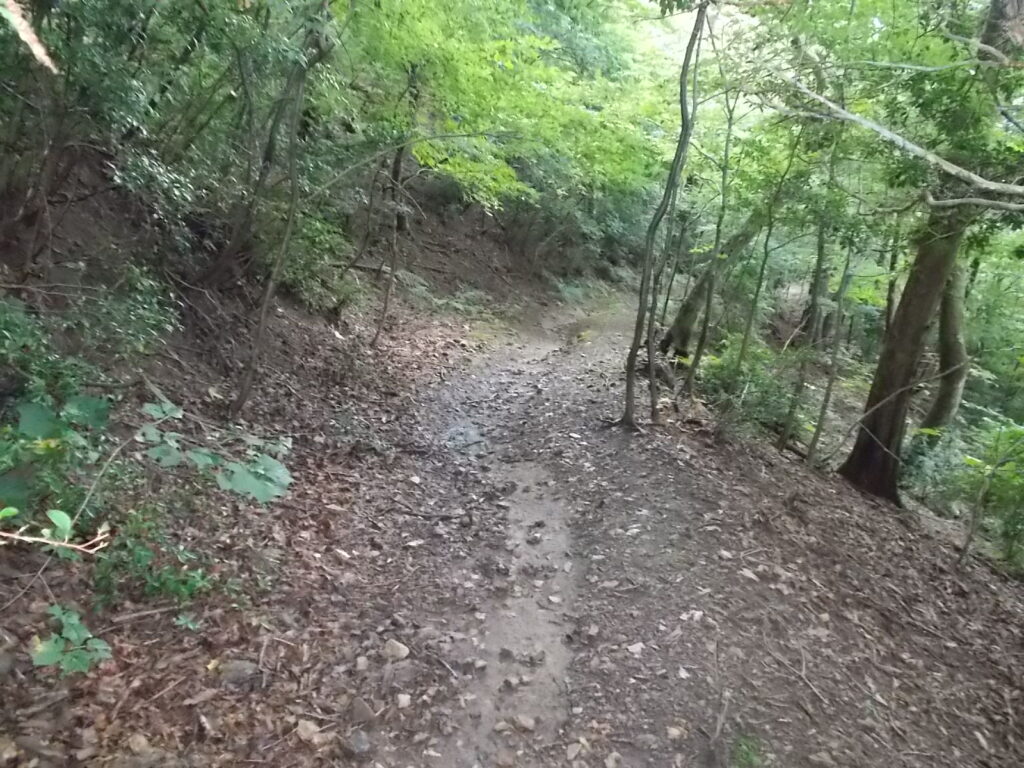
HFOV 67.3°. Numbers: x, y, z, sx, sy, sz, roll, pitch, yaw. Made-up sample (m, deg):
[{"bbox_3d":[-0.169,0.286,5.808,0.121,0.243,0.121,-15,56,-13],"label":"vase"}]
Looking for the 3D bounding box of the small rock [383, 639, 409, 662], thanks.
[{"bbox_3d":[-0.389,0.899,2.600,0.085,0.052,0.065,1,13,-8],"label":"small rock"}]

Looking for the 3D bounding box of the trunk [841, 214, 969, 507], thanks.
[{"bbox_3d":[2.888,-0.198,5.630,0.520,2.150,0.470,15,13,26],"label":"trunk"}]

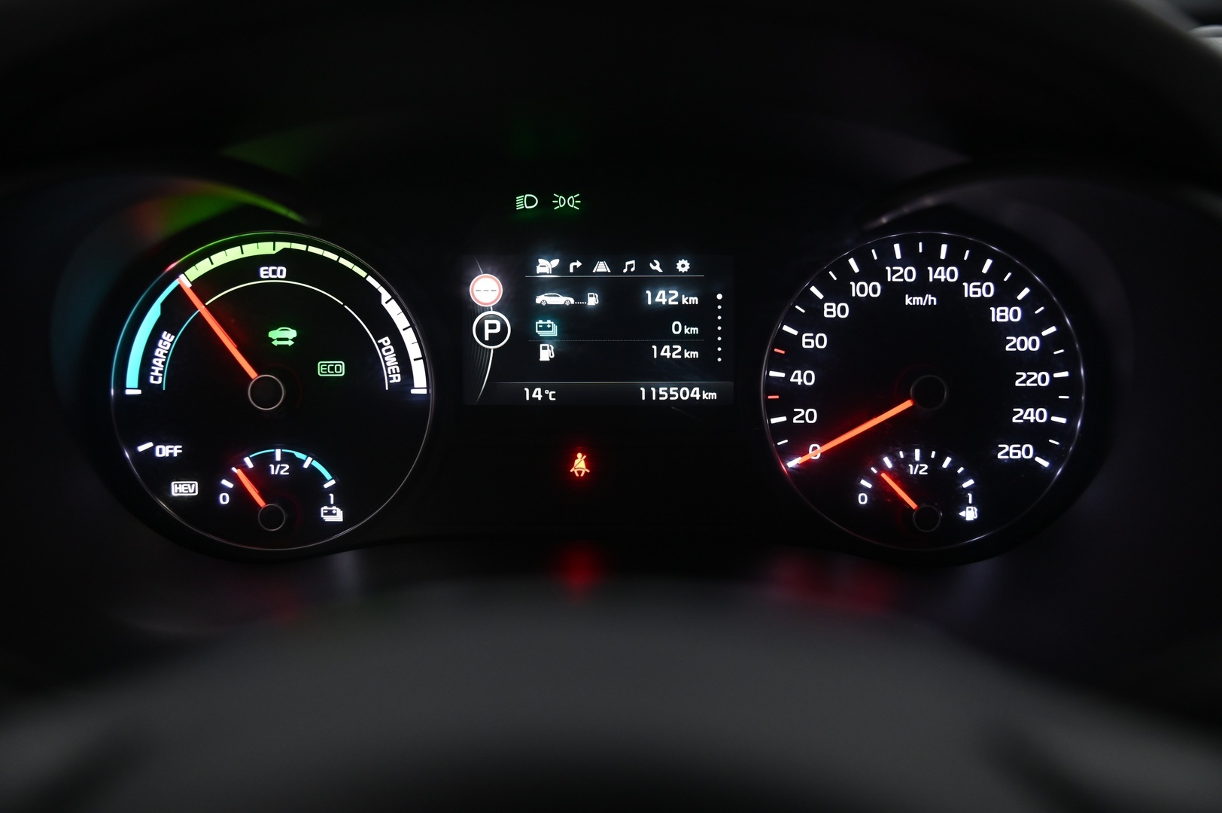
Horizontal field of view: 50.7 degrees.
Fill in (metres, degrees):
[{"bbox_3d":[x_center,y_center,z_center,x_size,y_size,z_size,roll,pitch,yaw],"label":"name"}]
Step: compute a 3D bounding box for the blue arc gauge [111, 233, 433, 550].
[{"bbox_3d":[-0.118,-0.005,0.450,0.113,0.113,0.020,0,5,0],"label":"blue arc gauge"}]

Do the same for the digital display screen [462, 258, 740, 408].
[{"bbox_3d":[-0.004,-0.027,0.454,0.095,0.054,0.010,0,5,0],"label":"digital display screen"}]

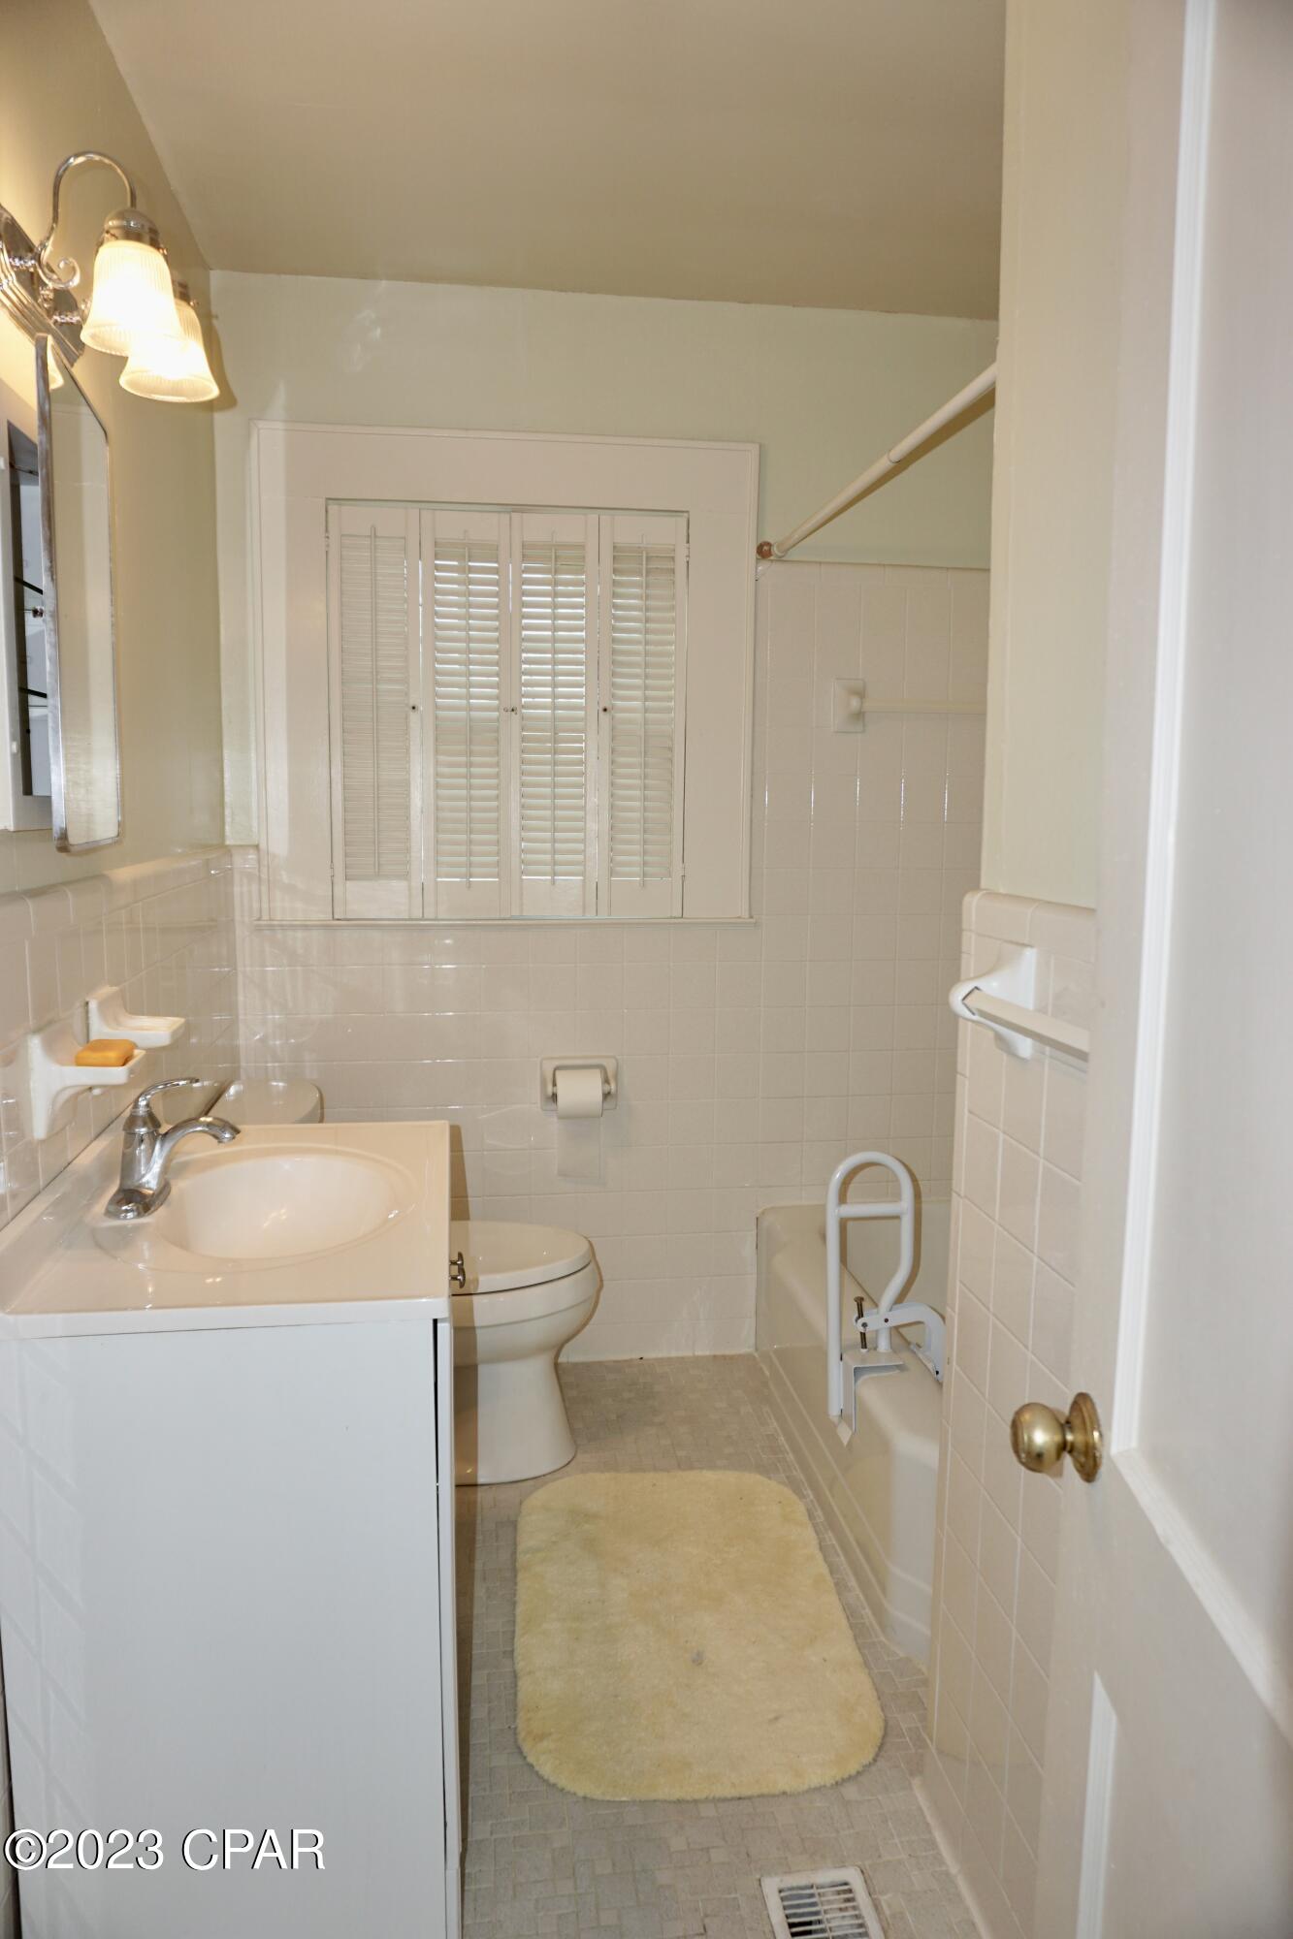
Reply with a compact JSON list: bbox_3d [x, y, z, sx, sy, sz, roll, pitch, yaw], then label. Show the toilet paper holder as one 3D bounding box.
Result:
[{"bbox_3d":[-0.149,0.274,2.968,0.178,0.130,0.095,-1,8,-8],"label":"toilet paper holder"}]

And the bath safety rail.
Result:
[{"bbox_3d":[0.418,0.563,2.241,0.205,0.500,0.160,-1,8,-8],"label":"bath safety rail"}]

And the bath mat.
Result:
[{"bbox_3d":[0.058,1.059,2.157,0.550,0.025,0.830,0,8,-4],"label":"bath mat"}]

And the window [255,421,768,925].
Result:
[{"bbox_3d":[-0.295,-0.631,2.880,1.110,1.070,0.090,-1,8,-8],"label":"window"}]

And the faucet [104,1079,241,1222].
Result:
[{"bbox_3d":[-0.632,0.230,1.737,0.172,0.173,0.140,-1,8,-8],"label":"faucet"}]

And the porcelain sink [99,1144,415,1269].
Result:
[{"bbox_3d":[-0.514,0.384,1.788,0.390,0.150,0.550,-1,8,-8],"label":"porcelain sink"}]

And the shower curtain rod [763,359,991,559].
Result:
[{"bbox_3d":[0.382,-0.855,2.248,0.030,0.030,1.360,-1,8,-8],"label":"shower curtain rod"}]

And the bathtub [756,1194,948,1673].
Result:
[{"bbox_3d":[0.700,0.834,2.529,0.755,0.380,1.350,-1,8,-8],"label":"bathtub"}]

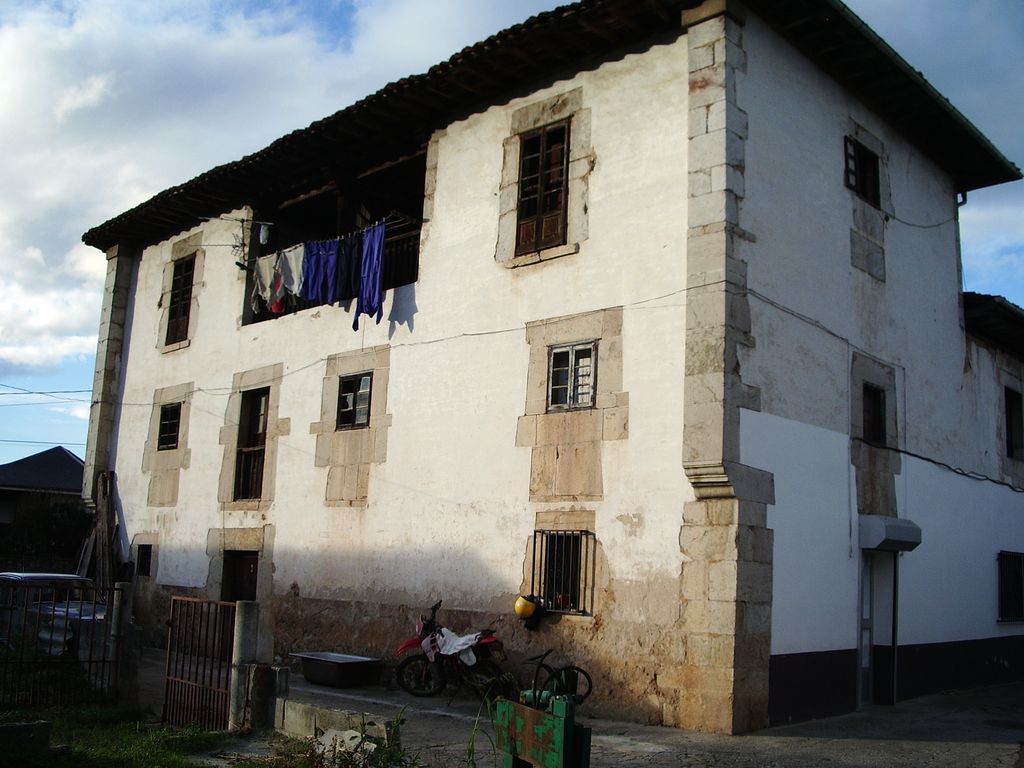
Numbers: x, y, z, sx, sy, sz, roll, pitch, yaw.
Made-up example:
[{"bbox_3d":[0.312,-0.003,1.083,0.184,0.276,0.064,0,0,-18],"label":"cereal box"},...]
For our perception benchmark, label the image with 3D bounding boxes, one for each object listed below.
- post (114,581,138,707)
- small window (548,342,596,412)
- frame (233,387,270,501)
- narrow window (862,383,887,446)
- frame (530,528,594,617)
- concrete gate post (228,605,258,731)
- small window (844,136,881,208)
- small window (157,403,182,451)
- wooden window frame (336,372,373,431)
[{"bbox_3d":[-4.181,2.796,11.200,0.140,1.300,0.140,-8,-14,44],"label":"post"},{"bbox_3d":[0.787,-0.089,13.527,0.854,0.903,0.100,-8,-14,44],"label":"small window"},{"bbox_3d":[-4.716,1.108,18.773,0.951,2.024,0.120,-8,-14,44],"label":"frame"},{"bbox_3d":[5.039,0.429,14.385,0.120,0.809,0.720,-8,-14,44],"label":"narrow window"},{"bbox_3d":[0.641,2.339,12.880,0.840,1.040,0.200,-8,-14,44],"label":"frame"},{"bbox_3d":[-2.580,2.705,9.950,0.160,1.230,0.160,-8,-14,44],"label":"concrete gate post"},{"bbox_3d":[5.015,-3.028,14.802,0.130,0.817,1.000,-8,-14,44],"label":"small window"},{"bbox_3d":[-6.968,0.887,21.084,0.881,0.955,0.100,-8,-14,44],"label":"small window"},{"bbox_3d":[-2.550,0.291,16.780,0.893,0.909,0.100,-8,-14,44],"label":"wooden window frame"}]

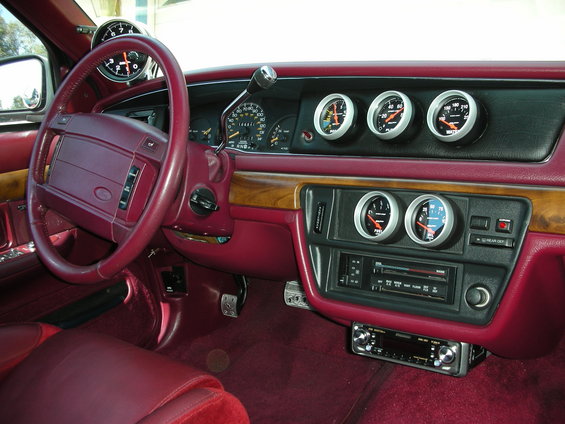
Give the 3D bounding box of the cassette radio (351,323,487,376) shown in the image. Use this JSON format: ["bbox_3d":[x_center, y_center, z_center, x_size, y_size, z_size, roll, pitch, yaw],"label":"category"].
[{"bbox_3d":[0.232,0.208,0.932,0.180,0.053,0.160,4,2,37],"label":"cassette radio"}]

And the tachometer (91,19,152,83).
[{"bbox_3d":[-0.327,-0.341,1.222,0.128,0.128,0.085,3,13,11],"label":"tachometer"}]

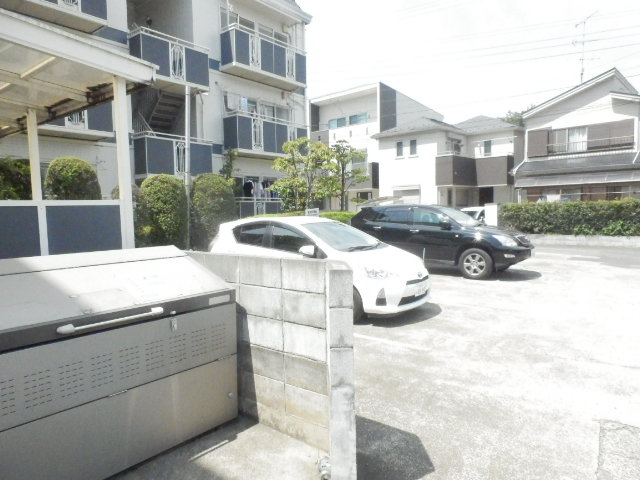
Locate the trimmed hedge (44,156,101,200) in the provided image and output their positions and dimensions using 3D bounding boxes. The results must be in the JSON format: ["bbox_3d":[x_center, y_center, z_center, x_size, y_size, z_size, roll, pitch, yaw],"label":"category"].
[{"bbox_3d":[-4.119,-0.260,7.396,0.980,2.210,0.980,2,5,38],"label":"trimmed hedge"}]

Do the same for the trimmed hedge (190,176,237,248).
[{"bbox_3d":[-2.387,-0.420,9.994,1.050,2.080,1.050,2,5,38],"label":"trimmed hedge"}]

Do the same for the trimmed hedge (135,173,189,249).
[{"bbox_3d":[-3.183,-0.307,8.998,1.050,2.030,1.050,2,5,38],"label":"trimmed hedge"}]

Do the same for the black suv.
[{"bbox_3d":[3.009,-0.074,11.511,4.735,1.680,1.845,3,6,42],"label":"black suv"}]

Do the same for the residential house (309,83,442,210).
[{"bbox_3d":[4.362,-5.808,33.966,6.500,9.700,8.400,3,6,43],"label":"residential house"}]

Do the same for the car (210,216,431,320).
[{"bbox_3d":[-0.099,0.376,7.529,3.995,1.445,1.695,2,5,35],"label":"car"}]

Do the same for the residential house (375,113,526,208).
[{"bbox_3d":[8.381,-4.154,27.075,7.350,7.300,8.600,3,6,41],"label":"residential house"}]

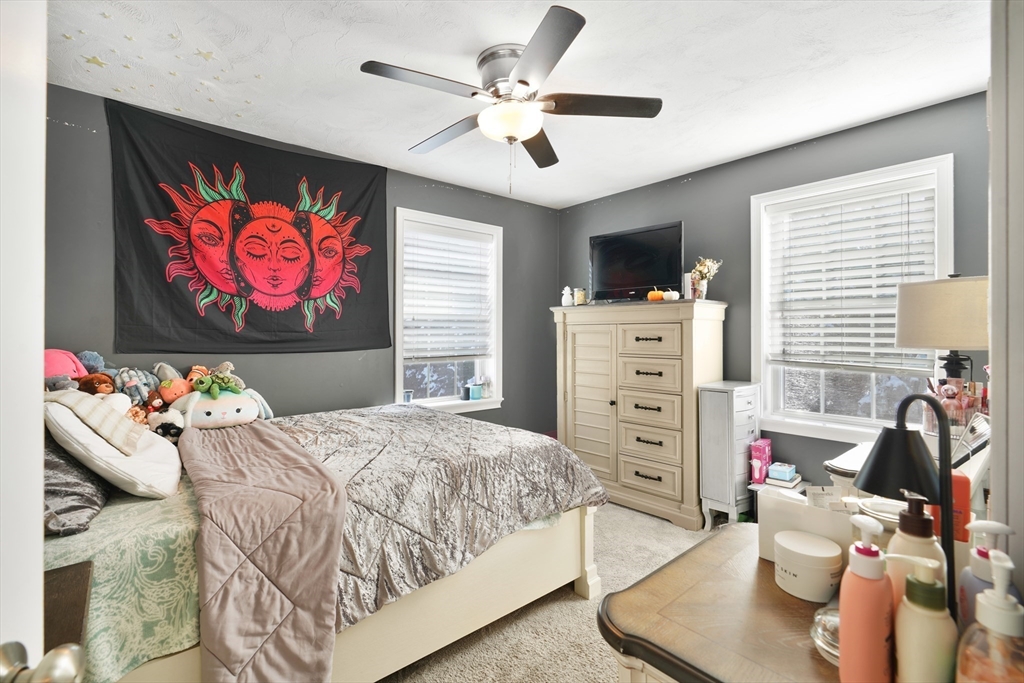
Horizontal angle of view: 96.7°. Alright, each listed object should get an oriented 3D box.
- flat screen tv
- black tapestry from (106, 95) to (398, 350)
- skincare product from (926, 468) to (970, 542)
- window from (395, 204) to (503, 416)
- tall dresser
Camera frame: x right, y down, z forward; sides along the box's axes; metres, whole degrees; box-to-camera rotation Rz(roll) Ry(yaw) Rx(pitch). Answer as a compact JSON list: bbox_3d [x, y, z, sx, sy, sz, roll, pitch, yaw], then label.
[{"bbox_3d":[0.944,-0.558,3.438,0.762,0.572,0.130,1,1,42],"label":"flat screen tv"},{"bbox_3d":[-1.443,-0.580,2.768,1.511,1.283,0.030,-1,1,-40],"label":"black tapestry"},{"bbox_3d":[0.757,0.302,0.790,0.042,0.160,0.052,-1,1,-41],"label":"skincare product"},{"bbox_3d":[-0.480,-0.204,3.656,0.998,1.564,0.120,-1,1,-40],"label":"window"},{"bbox_3d":[0.915,0.455,3.490,0.448,1.456,1.283,-1,1,-40],"label":"tall dresser"}]

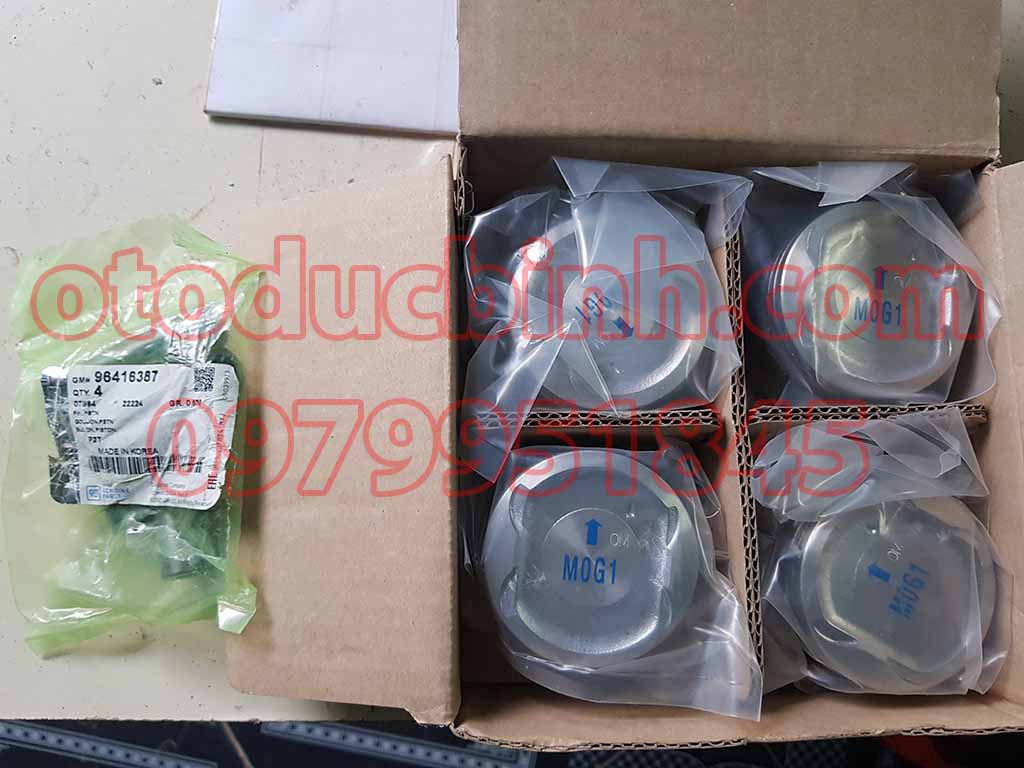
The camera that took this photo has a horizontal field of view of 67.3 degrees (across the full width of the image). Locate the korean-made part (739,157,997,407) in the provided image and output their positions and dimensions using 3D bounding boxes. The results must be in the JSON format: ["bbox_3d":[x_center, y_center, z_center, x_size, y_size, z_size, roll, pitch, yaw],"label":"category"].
[{"bbox_3d":[0.139,-0.035,0.328,0.096,0.067,0.093,0,83,-6],"label":"korean-made part"}]

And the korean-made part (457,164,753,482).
[{"bbox_3d":[0.032,-0.027,0.315,0.104,0.068,0.106,0,83,-6],"label":"korean-made part"}]

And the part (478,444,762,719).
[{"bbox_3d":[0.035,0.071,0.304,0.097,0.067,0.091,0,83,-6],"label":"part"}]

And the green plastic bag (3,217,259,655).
[{"bbox_3d":[-0.155,0.018,0.312,0.095,0.033,0.171,0,83,-6],"label":"green plastic bag"}]

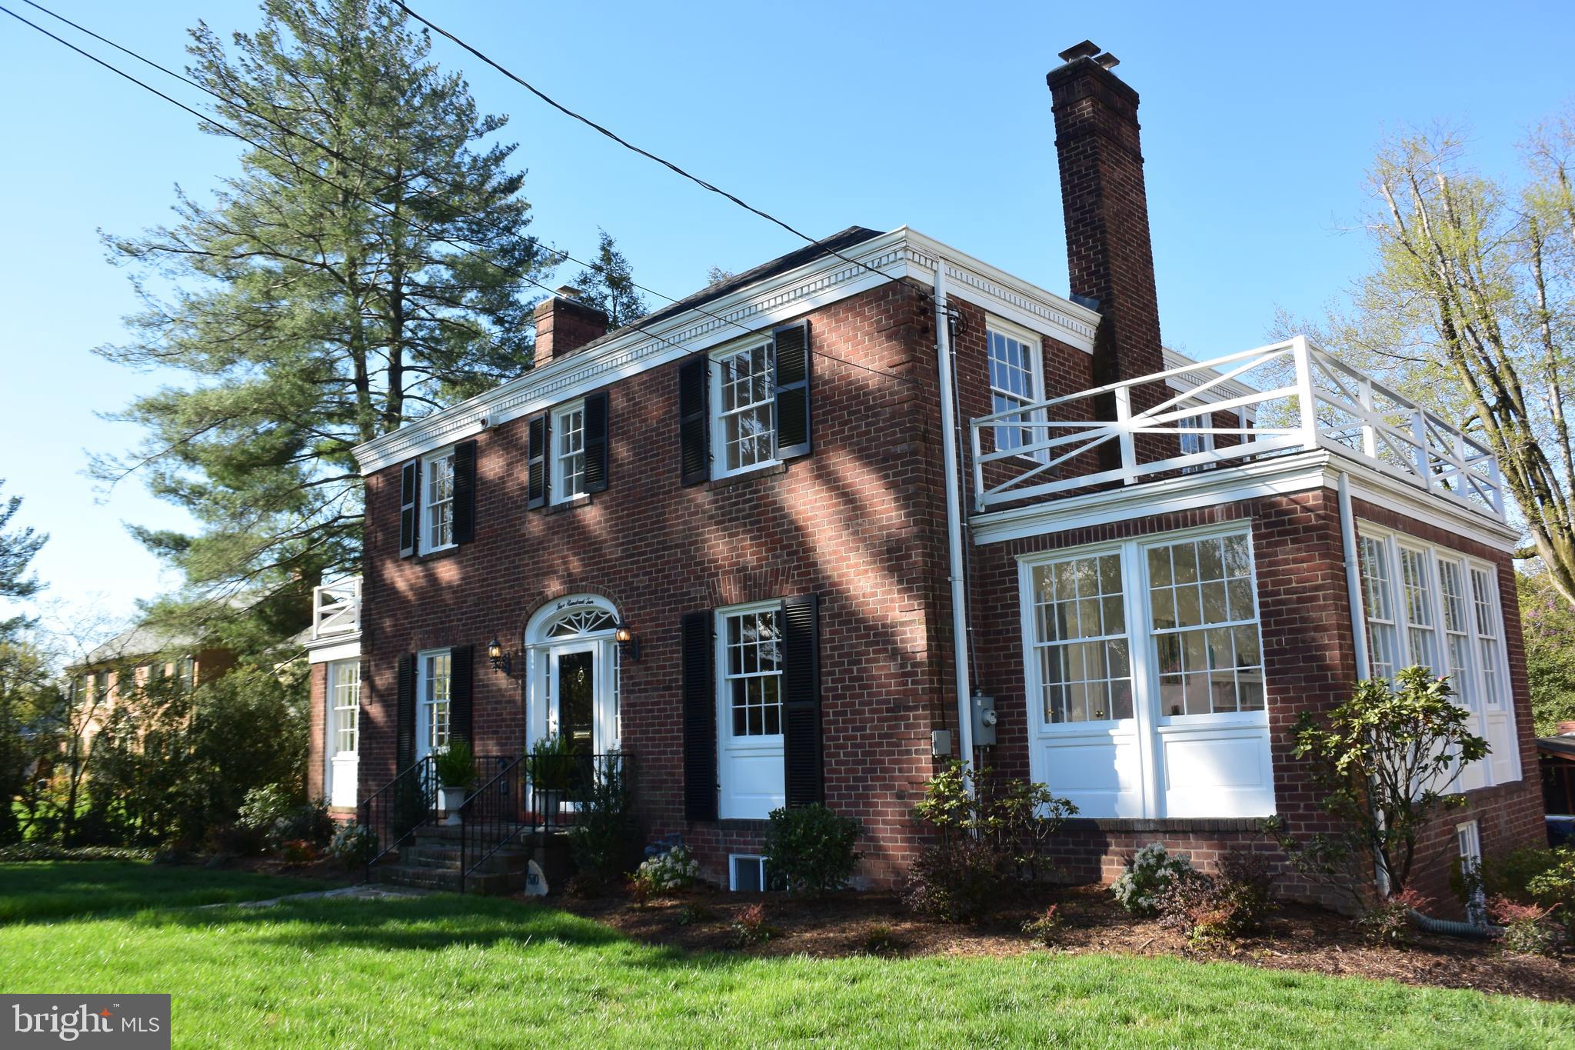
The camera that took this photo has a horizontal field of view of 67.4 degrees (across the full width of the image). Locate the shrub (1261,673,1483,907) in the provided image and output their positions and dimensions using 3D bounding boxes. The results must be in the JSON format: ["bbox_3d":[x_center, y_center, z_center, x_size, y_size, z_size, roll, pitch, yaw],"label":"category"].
[{"bbox_3d":[4.121,1.883,8.250,1.500,1.700,1.400,-11,-14,43],"label":"shrub"}]

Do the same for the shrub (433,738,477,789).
[{"bbox_3d":[-4.051,2.901,14.350,0.520,0.620,0.520,-11,-14,43],"label":"shrub"}]

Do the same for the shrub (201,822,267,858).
[{"bbox_3d":[-8.129,4.627,17.340,0.867,0.515,0.780,3,-11,-24],"label":"shrub"}]

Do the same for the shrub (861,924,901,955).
[{"bbox_3d":[0.647,2.844,8.109,0.269,0.217,0.243,-2,-10,4],"label":"shrub"}]

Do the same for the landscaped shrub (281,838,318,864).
[{"bbox_3d":[-6.573,4.394,15.912,0.460,0.315,0.414,3,-11,-22],"label":"landscaped shrub"}]

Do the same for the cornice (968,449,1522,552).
[{"bbox_3d":[4.990,0.102,12.207,3.400,0.290,5.920,-11,-14,43],"label":"cornice"}]

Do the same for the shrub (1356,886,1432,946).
[{"bbox_3d":[3.925,2.532,7.650,0.440,0.371,0.396,-7,-12,25],"label":"shrub"}]

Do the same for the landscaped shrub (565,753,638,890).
[{"bbox_3d":[-1.891,2.986,11.985,0.715,1.281,0.644,0,-11,-9],"label":"landscaped shrub"}]

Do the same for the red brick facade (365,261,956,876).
[{"bbox_3d":[-2.532,1.225,14.393,10.730,5.702,0.357,-11,-14,43],"label":"red brick facade"}]

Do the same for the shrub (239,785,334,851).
[{"bbox_3d":[-7.751,4.538,18.258,1.366,0.958,1.229,3,-11,-22],"label":"shrub"}]

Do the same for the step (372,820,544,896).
[{"bbox_3d":[-3.631,3.792,13.576,2.250,0.590,1.650,-11,-14,43],"label":"step"}]

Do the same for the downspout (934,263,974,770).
[{"bbox_3d":[1.560,0.149,10.982,0.075,5.531,0.090,-11,-14,43],"label":"downspout"}]

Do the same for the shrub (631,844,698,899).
[{"bbox_3d":[-1.169,3.292,11.220,0.640,0.500,0.575,-1,-10,-6],"label":"shrub"}]

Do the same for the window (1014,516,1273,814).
[{"bbox_3d":[2.971,1.286,10.064,2.190,2.359,0.140,-11,-14,43],"label":"window"}]

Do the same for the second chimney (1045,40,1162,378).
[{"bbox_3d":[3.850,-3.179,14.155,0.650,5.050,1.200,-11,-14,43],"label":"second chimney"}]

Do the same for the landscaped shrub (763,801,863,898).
[{"bbox_3d":[0.220,2.899,10.557,0.890,0.784,0.802,-2,-10,1],"label":"landscaped shrub"}]

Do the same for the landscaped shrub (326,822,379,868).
[{"bbox_3d":[-5.671,4.157,15.400,0.650,0.600,0.600,-11,-14,43],"label":"landscaped shrub"}]

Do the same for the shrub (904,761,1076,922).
[{"bbox_3d":[1.628,2.554,9.500,1.350,1.300,1.200,-11,-14,43],"label":"shrub"}]

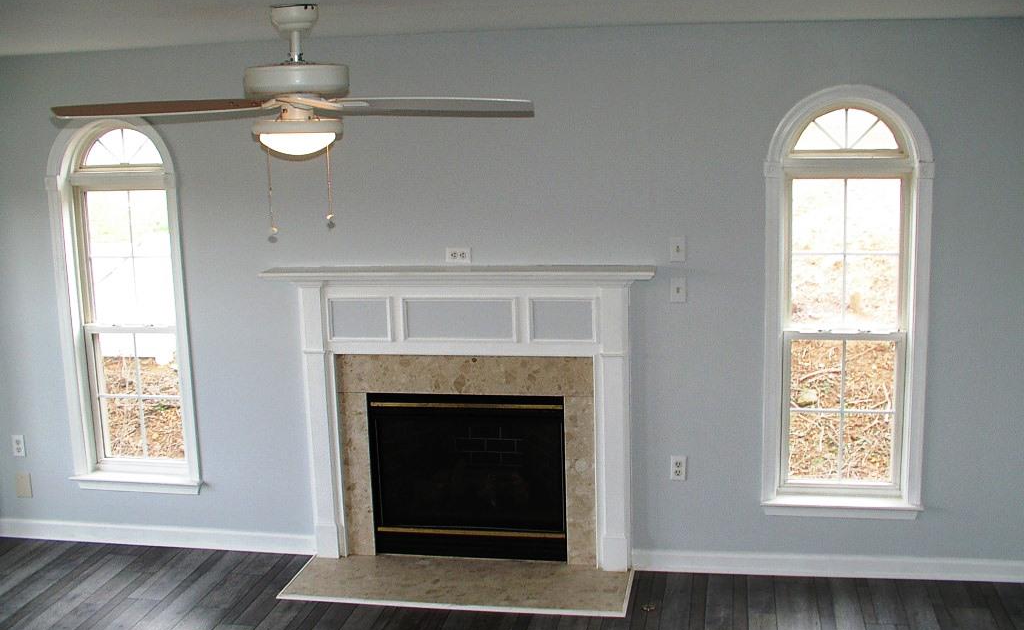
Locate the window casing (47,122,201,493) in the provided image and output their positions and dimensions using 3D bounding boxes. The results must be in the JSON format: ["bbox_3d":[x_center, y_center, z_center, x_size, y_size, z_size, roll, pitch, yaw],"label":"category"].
[{"bbox_3d":[-1.868,-0.020,5.382,0.690,1.805,0.100,0,10,10],"label":"window casing"}]

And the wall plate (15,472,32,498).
[{"bbox_3d":[-2.450,0.854,5.636,0.087,0.137,0.010,0,10,10],"label":"wall plate"}]

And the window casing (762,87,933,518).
[{"bbox_3d":[1.425,-0.032,4.793,0.690,1.857,0.100,0,10,10],"label":"window casing"}]

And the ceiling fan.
[{"bbox_3d":[-0.651,-0.706,3.400,1.430,0.453,1.430,-2,10,-1],"label":"ceiling fan"}]

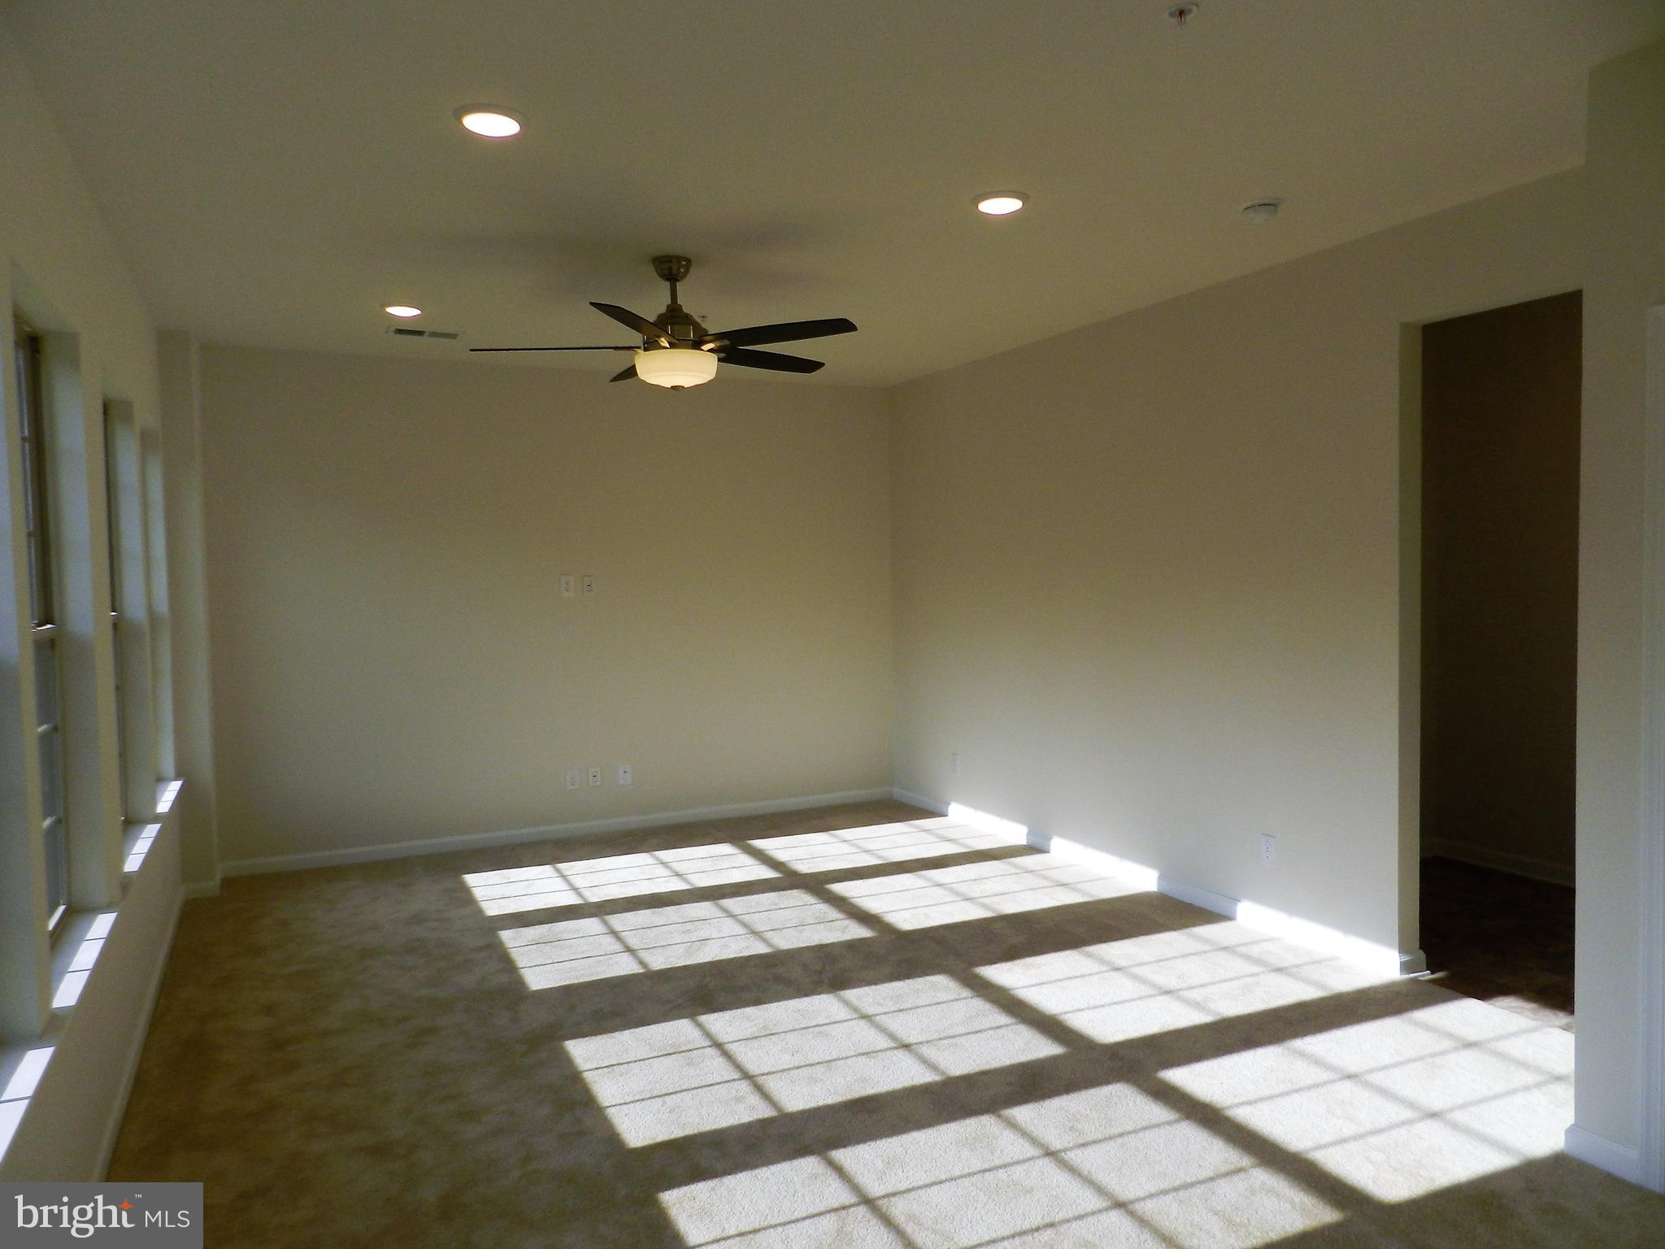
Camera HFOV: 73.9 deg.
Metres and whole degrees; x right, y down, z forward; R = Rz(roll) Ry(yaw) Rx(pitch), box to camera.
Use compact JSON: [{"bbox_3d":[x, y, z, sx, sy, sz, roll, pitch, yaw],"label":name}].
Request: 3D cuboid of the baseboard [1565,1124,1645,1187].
[{"bbox_3d":[1.925,1.319,2.760,0.016,0.077,0.173,-2,3,-26],"label":"baseboard"}]

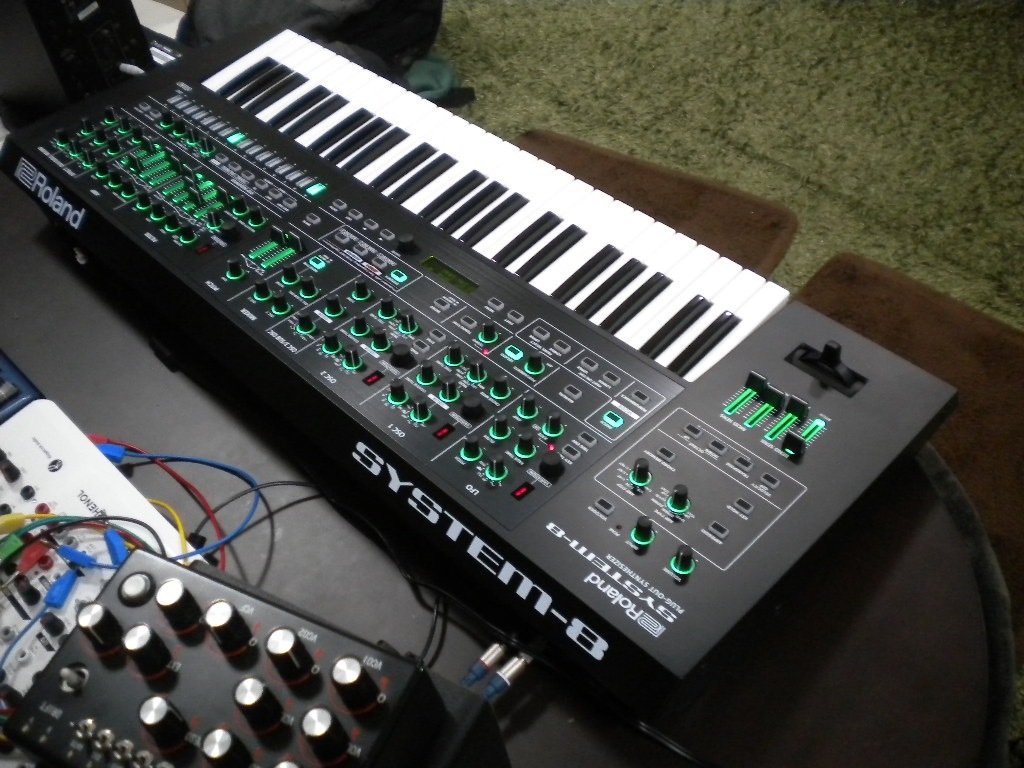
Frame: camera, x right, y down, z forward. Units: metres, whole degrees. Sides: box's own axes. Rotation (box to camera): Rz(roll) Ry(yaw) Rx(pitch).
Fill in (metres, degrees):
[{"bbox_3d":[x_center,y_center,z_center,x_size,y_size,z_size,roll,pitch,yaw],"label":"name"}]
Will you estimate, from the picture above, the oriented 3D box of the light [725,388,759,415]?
[{"bbox_3d":[0.170,0.012,0.763,0.007,0.003,0.036,35,54,30],"label":"light"}]

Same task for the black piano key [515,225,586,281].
[{"bbox_3d":[0.034,-0.113,0.885,0.011,0.012,0.080,35,64,31],"label":"black piano key"}]

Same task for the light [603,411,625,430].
[{"bbox_3d":[0.073,0.026,0.752,0.008,0.004,0.013,-36,54,-29],"label":"light"}]

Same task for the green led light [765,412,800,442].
[{"bbox_3d":[0.199,0.030,0.760,0.007,0.003,0.035,35,55,31],"label":"green led light"}]

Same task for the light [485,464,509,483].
[{"bbox_3d":[-0.010,0.061,0.721,0.016,0.003,0.016,-1,45,1],"label":"light"}]

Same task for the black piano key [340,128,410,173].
[{"bbox_3d":[-0.131,-0.228,1.004,0.011,0.012,0.080,35,64,31],"label":"black piano key"}]

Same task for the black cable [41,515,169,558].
[{"bbox_3d":[-0.278,0.104,0.705,0.080,0.020,0.025,11,54,17],"label":"black cable"}]

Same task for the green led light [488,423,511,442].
[{"bbox_3d":[-0.008,0.034,0.742,0.016,0.003,0.016,0,45,0],"label":"green led light"}]

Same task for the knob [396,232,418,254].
[{"bbox_3d":[-0.090,-0.122,0.898,0.019,0.011,0.019,-1,45,1],"label":"knob"}]

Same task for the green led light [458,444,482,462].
[{"bbox_3d":[-0.029,0.049,0.748,0.016,0.003,0.016,-1,45,1],"label":"green led light"}]

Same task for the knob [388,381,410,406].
[{"bbox_3d":[-0.085,0.006,0.771,0.015,0.015,0.015,-1,45,1],"label":"knob"}]

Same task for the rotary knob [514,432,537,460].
[{"bbox_3d":[0.010,0.042,0.744,0.015,0.017,0.015,-1,45,1],"label":"rotary knob"}]

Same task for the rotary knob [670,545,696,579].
[{"bbox_3d":[0.109,0.111,0.658,0.015,0.015,0.015,-1,45,1],"label":"rotary knob"}]

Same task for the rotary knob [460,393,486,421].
[{"bbox_3d":[-0.028,0.016,0.752,0.017,0.013,0.017,0,45,0],"label":"rotary knob"}]

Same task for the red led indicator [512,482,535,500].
[{"bbox_3d":[0.008,0.073,0.708,0.014,0.002,0.007,-36,54,-29],"label":"red led indicator"}]

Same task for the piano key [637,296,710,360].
[{"bbox_3d":[0.130,-0.046,0.815,0.011,0.012,0.080,35,64,31],"label":"piano key"}]

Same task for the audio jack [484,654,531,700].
[{"bbox_3d":[-0.004,0.189,0.666,0.040,0.013,0.013,-40,56,-24],"label":"audio jack"}]

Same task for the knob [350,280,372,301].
[{"bbox_3d":[-0.124,-0.078,0.847,0.015,0.015,0.015,0,45,0],"label":"knob"}]

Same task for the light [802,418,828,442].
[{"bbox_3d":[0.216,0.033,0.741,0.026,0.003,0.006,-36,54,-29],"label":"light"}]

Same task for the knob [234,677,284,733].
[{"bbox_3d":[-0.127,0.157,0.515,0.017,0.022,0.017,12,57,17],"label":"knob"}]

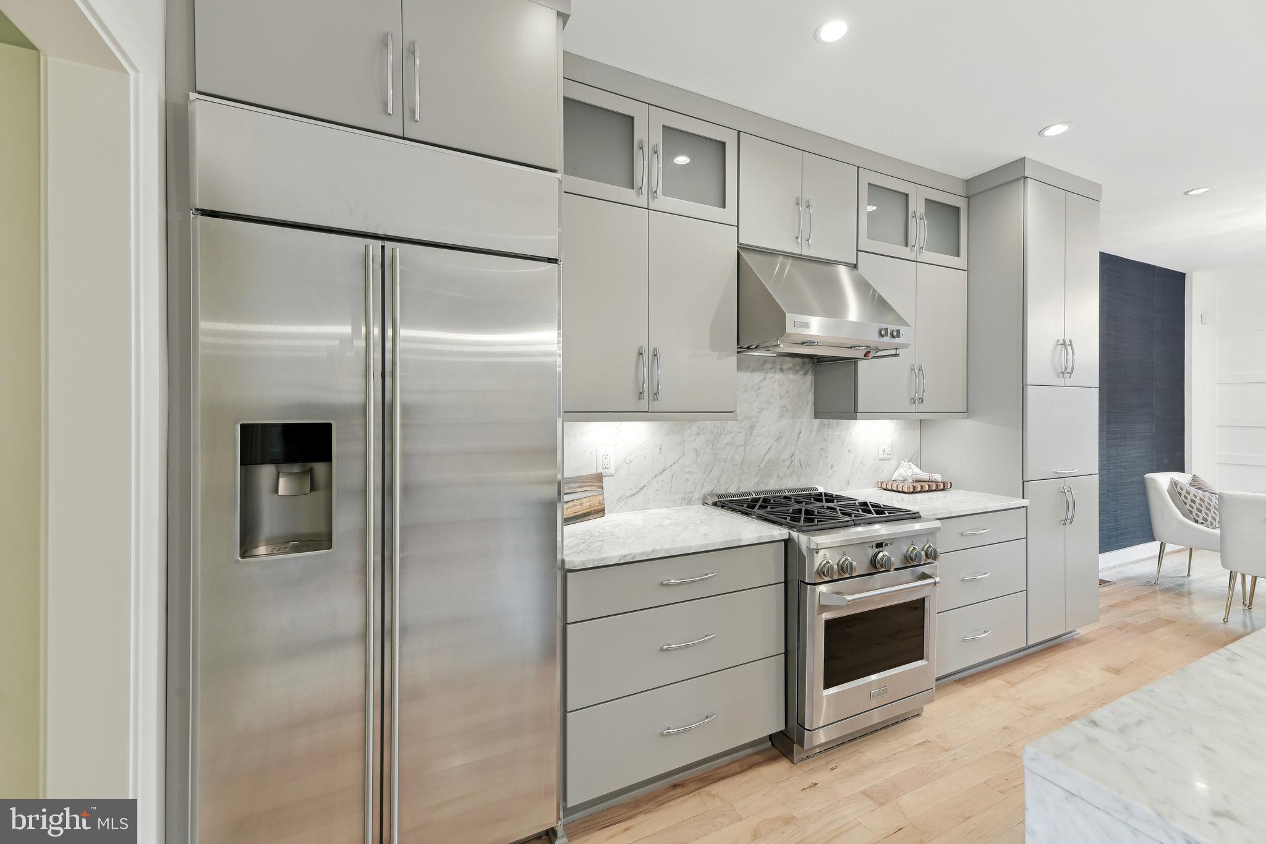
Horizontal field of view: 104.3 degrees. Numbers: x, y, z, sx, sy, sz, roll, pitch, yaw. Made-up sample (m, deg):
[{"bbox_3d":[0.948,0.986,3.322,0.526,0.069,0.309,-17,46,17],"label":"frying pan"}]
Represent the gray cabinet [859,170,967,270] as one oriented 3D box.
[{"bbox_3d":[1.516,-1.112,2.883,0.909,0.429,0.308,0,1,-25],"label":"gray cabinet"}]

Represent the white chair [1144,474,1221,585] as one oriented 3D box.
[{"bbox_3d":[4.511,0.859,3.842,0.613,0.879,0.613,0,1,-25],"label":"white chair"}]

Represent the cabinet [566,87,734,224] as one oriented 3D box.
[{"bbox_3d":[0.004,-1.102,2.171,0.900,0.443,0.302,0,1,-25],"label":"cabinet"}]

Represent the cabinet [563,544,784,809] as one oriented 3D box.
[{"bbox_3d":[0.071,0.875,2.047,0.903,0.812,0.609,0,1,-25],"label":"cabinet"}]

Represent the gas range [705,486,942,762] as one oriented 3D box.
[{"bbox_3d":[0.879,0.861,2.326,0.763,0.967,0.770,0,1,-25],"label":"gas range"}]

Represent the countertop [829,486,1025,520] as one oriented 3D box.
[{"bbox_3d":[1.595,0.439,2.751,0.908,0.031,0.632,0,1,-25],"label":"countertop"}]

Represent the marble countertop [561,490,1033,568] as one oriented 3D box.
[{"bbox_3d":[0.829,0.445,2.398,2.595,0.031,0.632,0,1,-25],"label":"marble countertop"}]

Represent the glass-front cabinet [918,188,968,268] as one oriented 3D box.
[{"bbox_3d":[1.724,-1.114,2.979,0.451,0.429,0.308,0,1,-25],"label":"glass-front cabinet"}]

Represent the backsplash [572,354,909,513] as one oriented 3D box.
[{"bbox_3d":[0.708,0.029,2.677,2.559,0.782,0.026,0,1,-25],"label":"backsplash"}]

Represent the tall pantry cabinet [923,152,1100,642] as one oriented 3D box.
[{"bbox_3d":[2.356,-0.075,3.100,0.785,2.697,0.618,0,1,-25],"label":"tall pantry cabinet"}]

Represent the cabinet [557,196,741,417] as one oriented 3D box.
[{"bbox_3d":[0.002,-0.452,2.190,0.906,0.867,0.308,0,1,-25],"label":"cabinet"}]

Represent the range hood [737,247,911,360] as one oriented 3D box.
[{"bbox_3d":[0.826,-0.565,2.396,0.761,0.469,0.596,0,1,-25],"label":"range hood"}]

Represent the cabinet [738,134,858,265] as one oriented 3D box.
[{"bbox_3d":[0.757,-1.069,2.534,0.760,0.503,0.308,0,1,-25],"label":"cabinet"}]

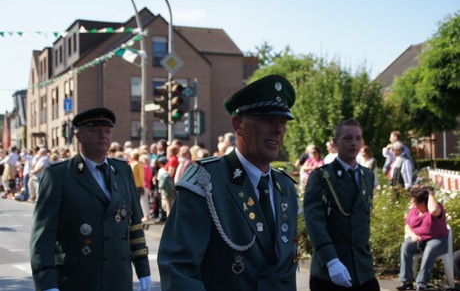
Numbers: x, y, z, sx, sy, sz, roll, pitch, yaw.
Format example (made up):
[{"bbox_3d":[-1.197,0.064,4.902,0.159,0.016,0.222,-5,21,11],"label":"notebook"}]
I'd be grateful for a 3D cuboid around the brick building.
[{"bbox_3d":[-9.377,-3.833,56.266,12.000,11.600,28.000,0,0,-23],"label":"brick building"}]

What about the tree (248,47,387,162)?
[{"bbox_3d":[3.298,-0.820,25.000,4.800,5.200,4.400,0,0,0],"label":"tree"}]

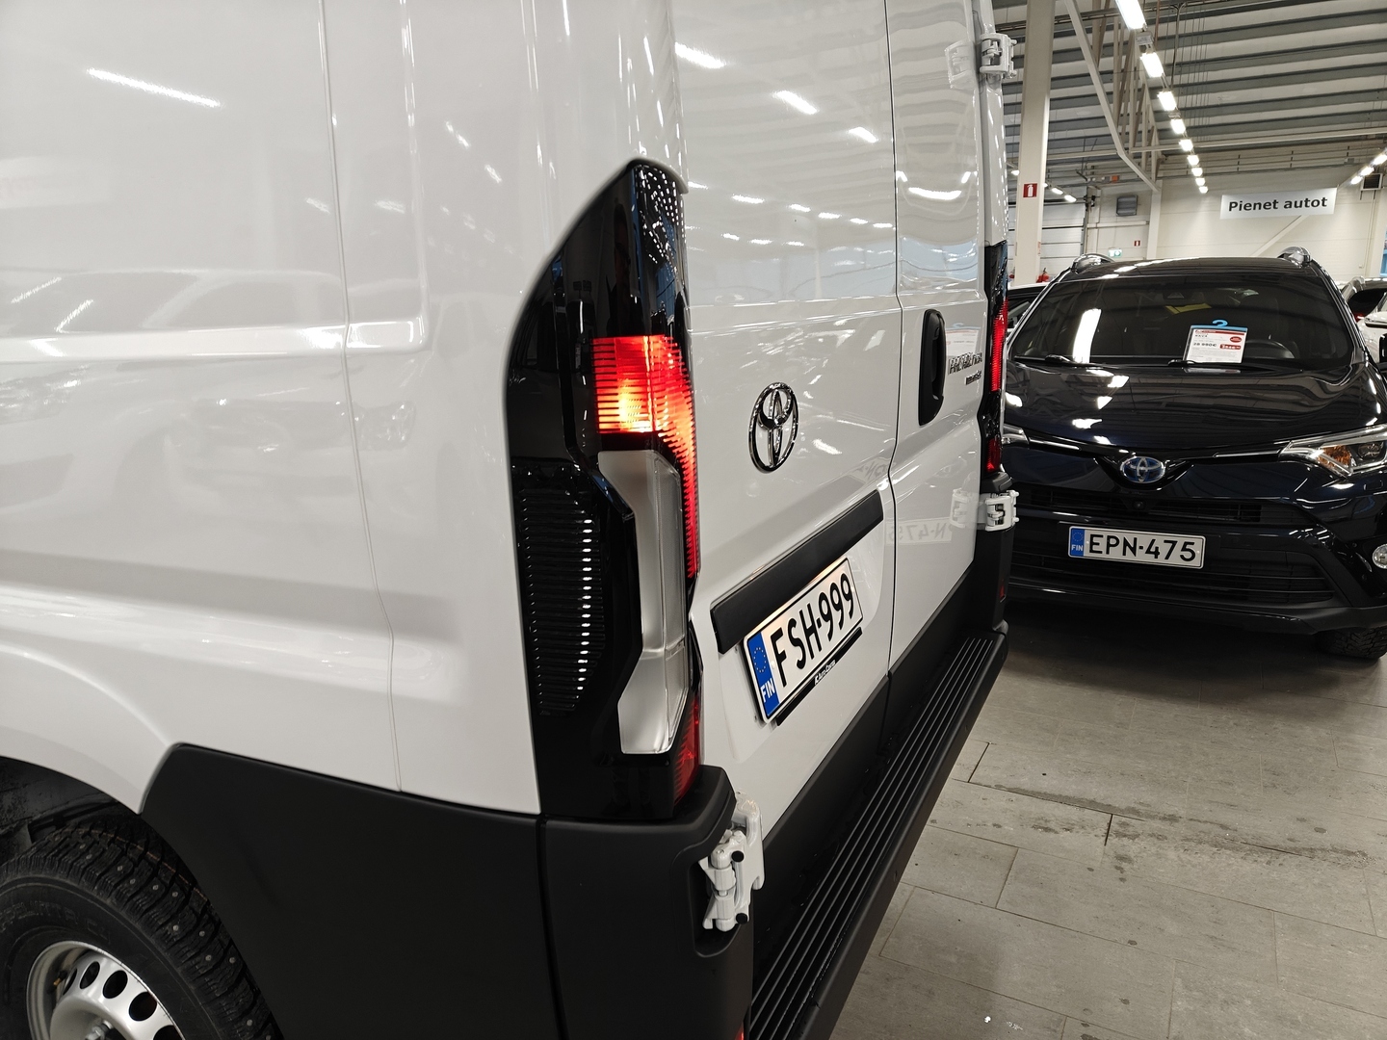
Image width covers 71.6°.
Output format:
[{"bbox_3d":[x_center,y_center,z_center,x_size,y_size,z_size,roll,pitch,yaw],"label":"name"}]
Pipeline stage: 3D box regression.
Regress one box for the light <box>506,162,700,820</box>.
[{"bbox_3d":[-0.066,-0.005,0.924,0.138,0.625,0.170,5,15,26],"label":"light"}]

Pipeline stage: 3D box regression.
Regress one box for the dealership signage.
[{"bbox_3d":[18.779,-10.128,30.835,3.200,0.770,0.060,6,15,28],"label":"dealership signage"}]

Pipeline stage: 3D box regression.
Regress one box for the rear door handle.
[{"bbox_3d":[0.477,-0.303,1.890,0.050,0.220,0.140,5,15,26],"label":"rear door handle"}]

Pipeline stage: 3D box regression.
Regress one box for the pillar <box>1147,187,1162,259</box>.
[{"bbox_3d":[15.767,-9.087,33.043,0.330,4.500,0.330,6,15,28],"label":"pillar"}]

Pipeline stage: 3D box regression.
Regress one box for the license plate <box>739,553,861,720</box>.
[{"bbox_3d":[0.172,0.163,1.450,0.015,0.118,0.442,-11,8,29],"label":"license plate"}]

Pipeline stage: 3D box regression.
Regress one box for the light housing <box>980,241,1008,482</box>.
[{"bbox_3d":[0.740,-0.403,2.496,0.138,0.625,0.170,5,15,26],"label":"light housing"}]

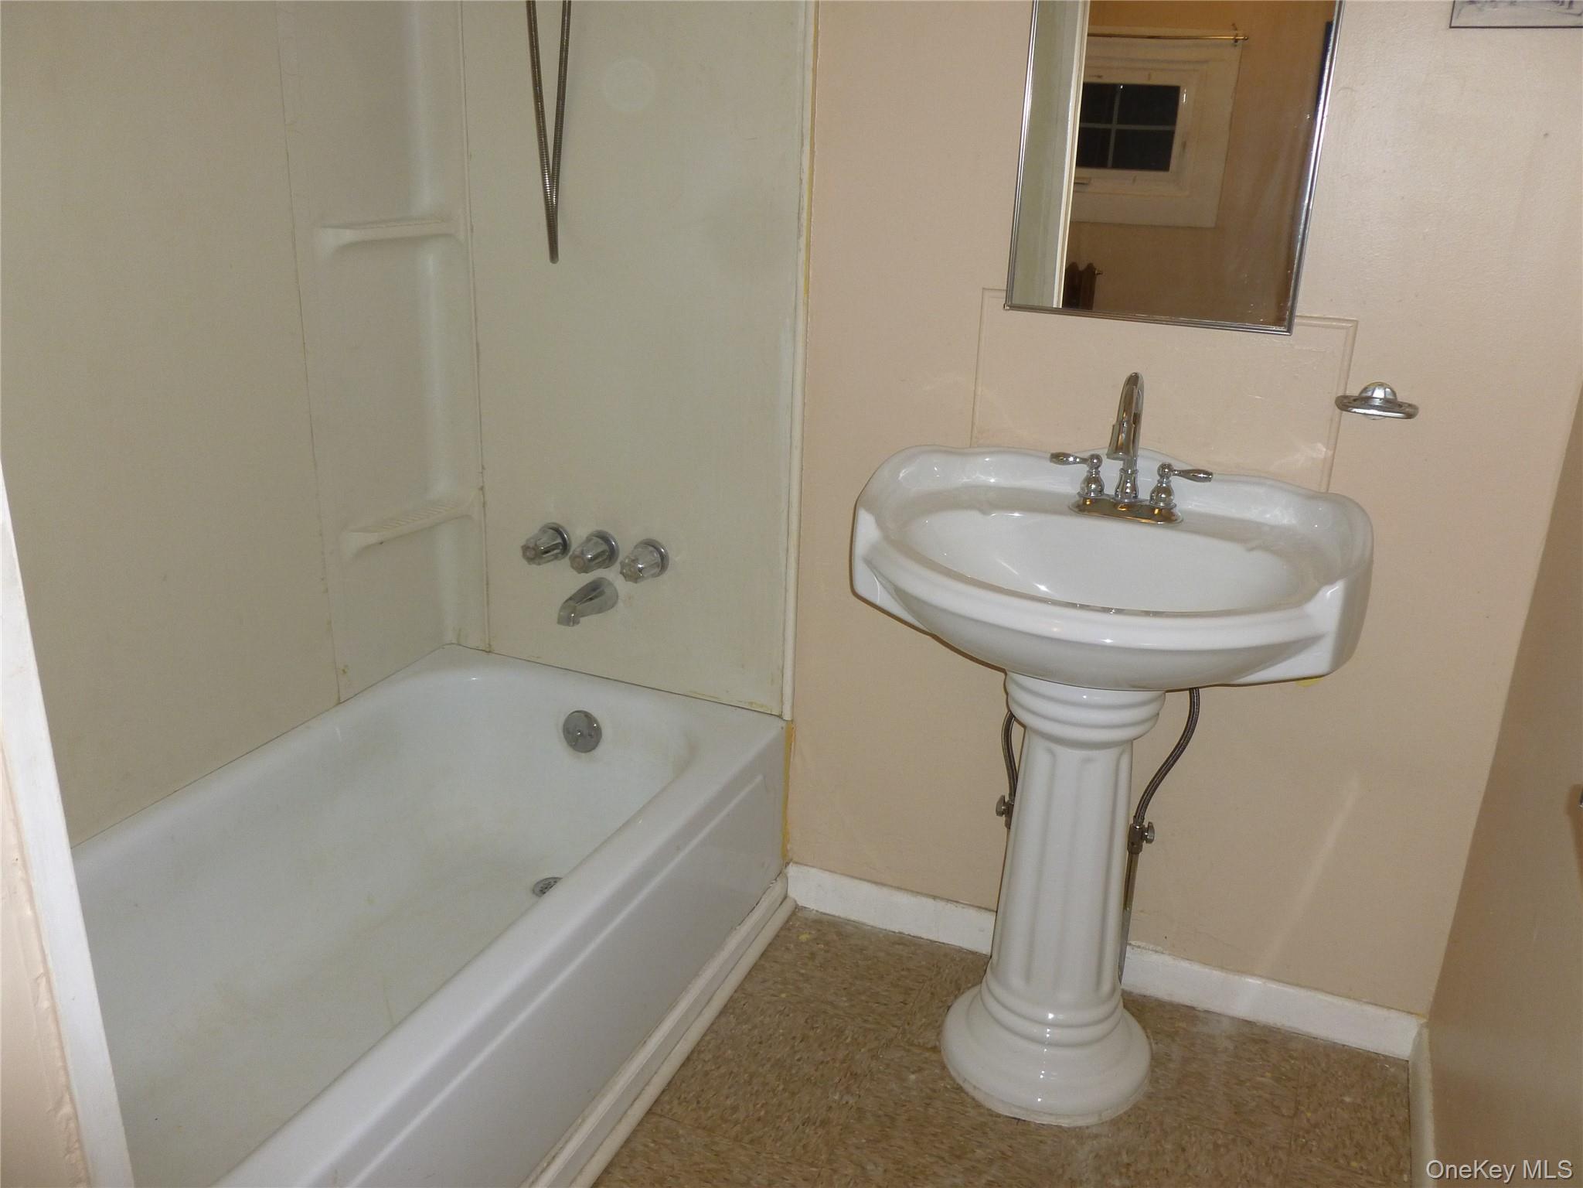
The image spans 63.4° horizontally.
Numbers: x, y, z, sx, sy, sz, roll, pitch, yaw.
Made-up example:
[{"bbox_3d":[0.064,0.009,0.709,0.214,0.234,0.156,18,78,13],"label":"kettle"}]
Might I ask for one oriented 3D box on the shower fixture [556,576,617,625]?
[{"bbox_3d":[-0.379,0.020,2.330,0.062,0.066,0.130,10,20,21],"label":"shower fixture"}]

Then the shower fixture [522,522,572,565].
[{"bbox_3d":[-0.458,-0.088,2.361,0.072,0.072,0.076,10,20,21],"label":"shower fixture"}]

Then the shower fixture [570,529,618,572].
[{"bbox_3d":[-0.362,-0.070,2.324,0.072,0.072,0.076,10,20,21],"label":"shower fixture"}]

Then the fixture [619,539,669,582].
[{"bbox_3d":[-0.269,-0.053,2.288,0.072,0.072,0.076,10,20,21],"label":"fixture"}]

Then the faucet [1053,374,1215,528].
[{"bbox_3d":[0.466,-0.199,1.770,0.234,0.212,0.170,10,20,21],"label":"faucet"}]

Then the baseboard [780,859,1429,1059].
[{"bbox_3d":[0.495,0.621,2.213,1.078,0.088,0.015,10,20,21],"label":"baseboard"}]

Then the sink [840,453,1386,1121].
[{"bbox_3d":[0.401,0.303,1.825,0.656,0.933,0.582,10,20,21],"label":"sink"}]

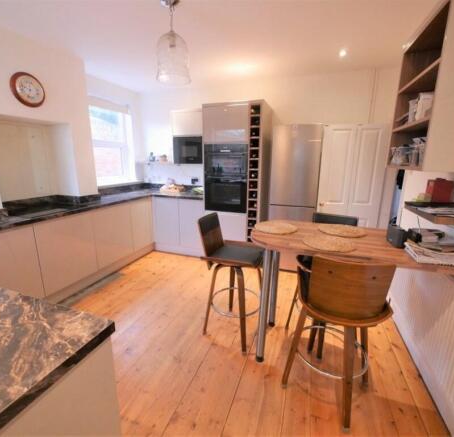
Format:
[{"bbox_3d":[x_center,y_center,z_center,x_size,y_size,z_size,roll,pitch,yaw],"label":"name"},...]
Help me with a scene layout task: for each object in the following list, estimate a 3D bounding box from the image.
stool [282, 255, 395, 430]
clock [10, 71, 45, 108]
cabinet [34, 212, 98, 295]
[{"bbox_3d":[0.644,0.625,1.404,0.510,0.970,0.530,5,14,19],"label":"stool"},{"bbox_3d":[-1.812,-1.176,2.159,0.050,0.290,0.290,5,14,19],"label":"clock"},{"bbox_3d":[-1.871,0.303,2.494,0.580,0.708,0.591,5,14,19],"label":"cabinet"}]

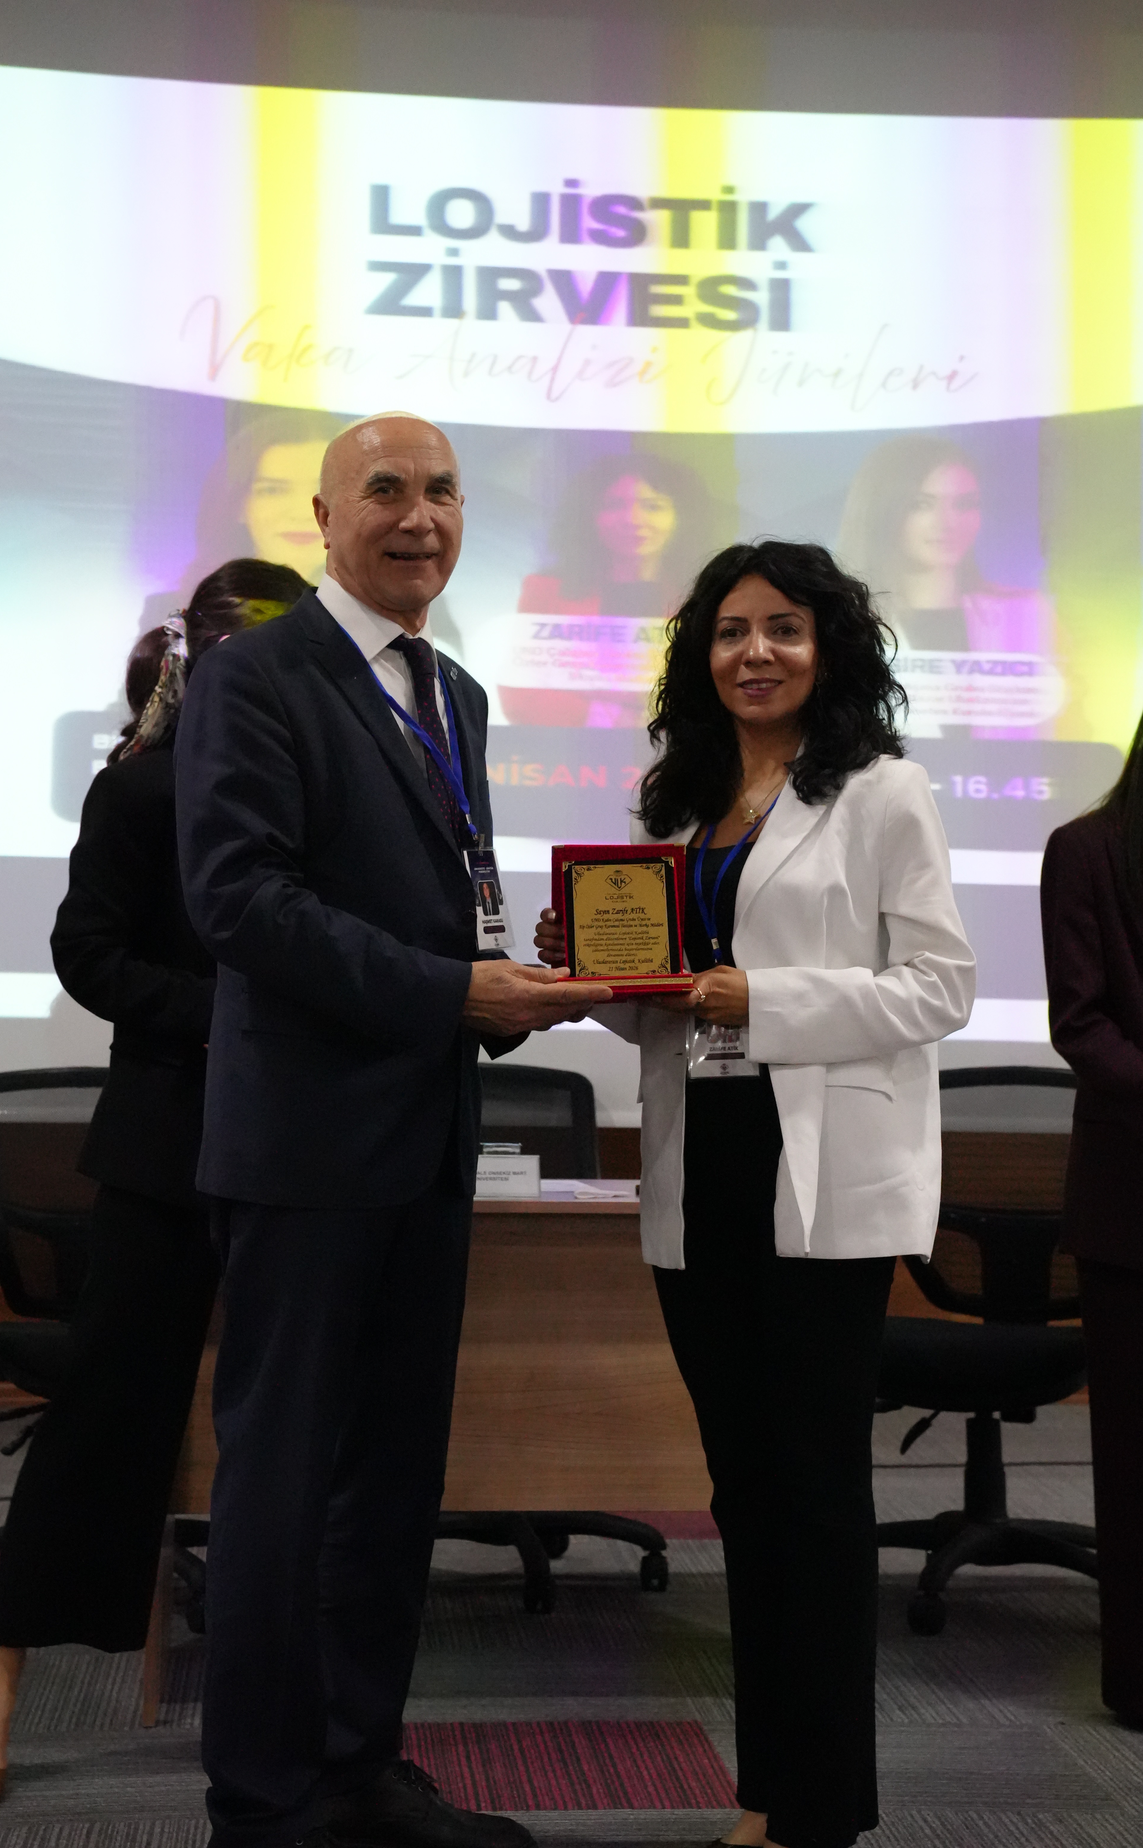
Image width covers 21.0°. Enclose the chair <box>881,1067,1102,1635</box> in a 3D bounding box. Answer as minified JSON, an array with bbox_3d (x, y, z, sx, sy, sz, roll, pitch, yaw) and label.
[{"bbox_3d":[0.728,0.719,5.352,0.620,0.935,0.620,0,-1,20],"label":"chair"}]

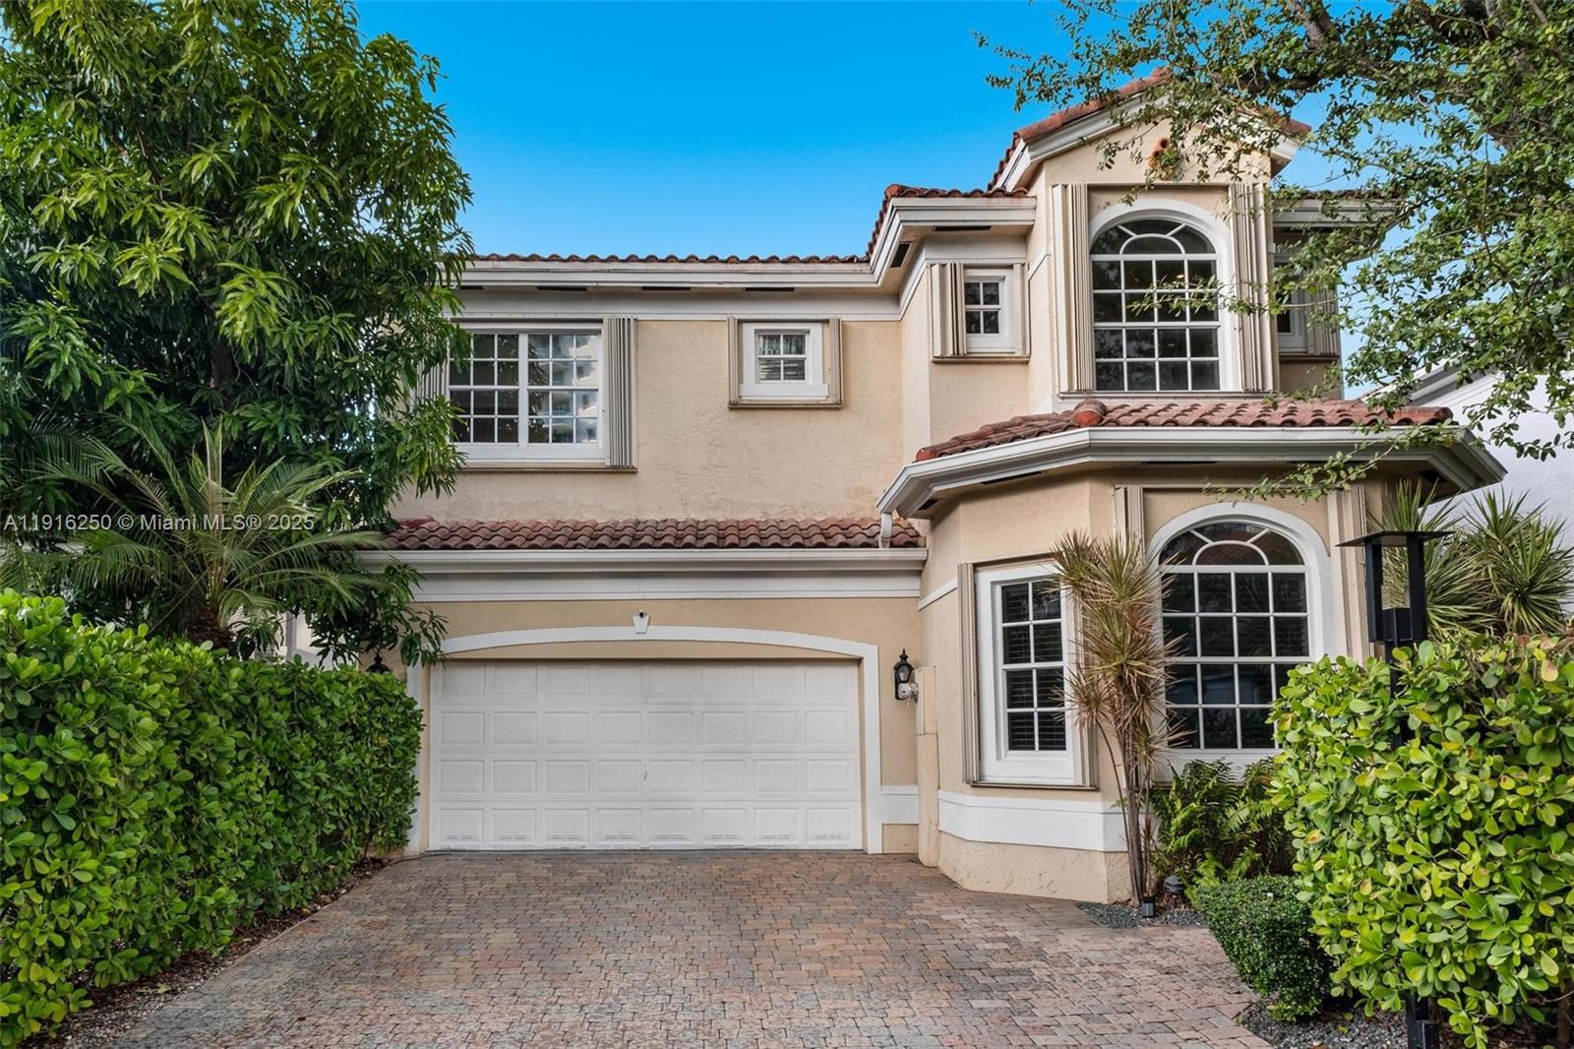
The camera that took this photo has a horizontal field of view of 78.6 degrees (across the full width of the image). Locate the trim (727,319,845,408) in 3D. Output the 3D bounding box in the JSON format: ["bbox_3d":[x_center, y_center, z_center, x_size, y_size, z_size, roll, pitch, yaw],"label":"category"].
[{"bbox_3d":[-0.022,-1.942,11.600,1.360,1.090,0.160,0,-5,-3],"label":"trim"}]

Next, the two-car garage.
[{"bbox_3d":[-1.588,2.581,10.800,4.850,2.130,0.120,-1,-5,0],"label":"two-car garage"}]

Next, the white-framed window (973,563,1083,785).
[{"bbox_3d":[2.102,1.296,8.450,1.030,1.900,0.150,-5,-7,41],"label":"white-framed window"}]

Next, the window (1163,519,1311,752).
[{"bbox_3d":[3.763,0.941,8.050,1.220,1.890,0.120,-1,-5,0],"label":"window"}]

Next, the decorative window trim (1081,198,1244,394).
[{"bbox_3d":[3.704,-2.234,9.450,1.530,1.900,0.170,0,-5,-3],"label":"decorative window trim"}]

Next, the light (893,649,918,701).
[{"bbox_3d":[1.274,1.628,10.400,0.240,0.540,0.260,0,-5,-3],"label":"light"}]

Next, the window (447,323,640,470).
[{"bbox_3d":[-3.074,-1.605,11.900,2.360,1.800,0.170,-1,-5,0],"label":"window"}]

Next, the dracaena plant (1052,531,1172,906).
[{"bbox_3d":[2.588,1.525,7.650,0.950,2.930,0.850,-1,-5,0],"label":"dracaena plant"}]

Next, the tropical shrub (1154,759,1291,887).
[{"bbox_3d":[3.374,2.346,7.400,1.100,1.050,0.900,0,-5,-3],"label":"tropical shrub"}]

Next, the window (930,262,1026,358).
[{"bbox_3d":[2.032,-2.257,10.150,1.030,1.050,0.170,0,-5,-3],"label":"window"}]

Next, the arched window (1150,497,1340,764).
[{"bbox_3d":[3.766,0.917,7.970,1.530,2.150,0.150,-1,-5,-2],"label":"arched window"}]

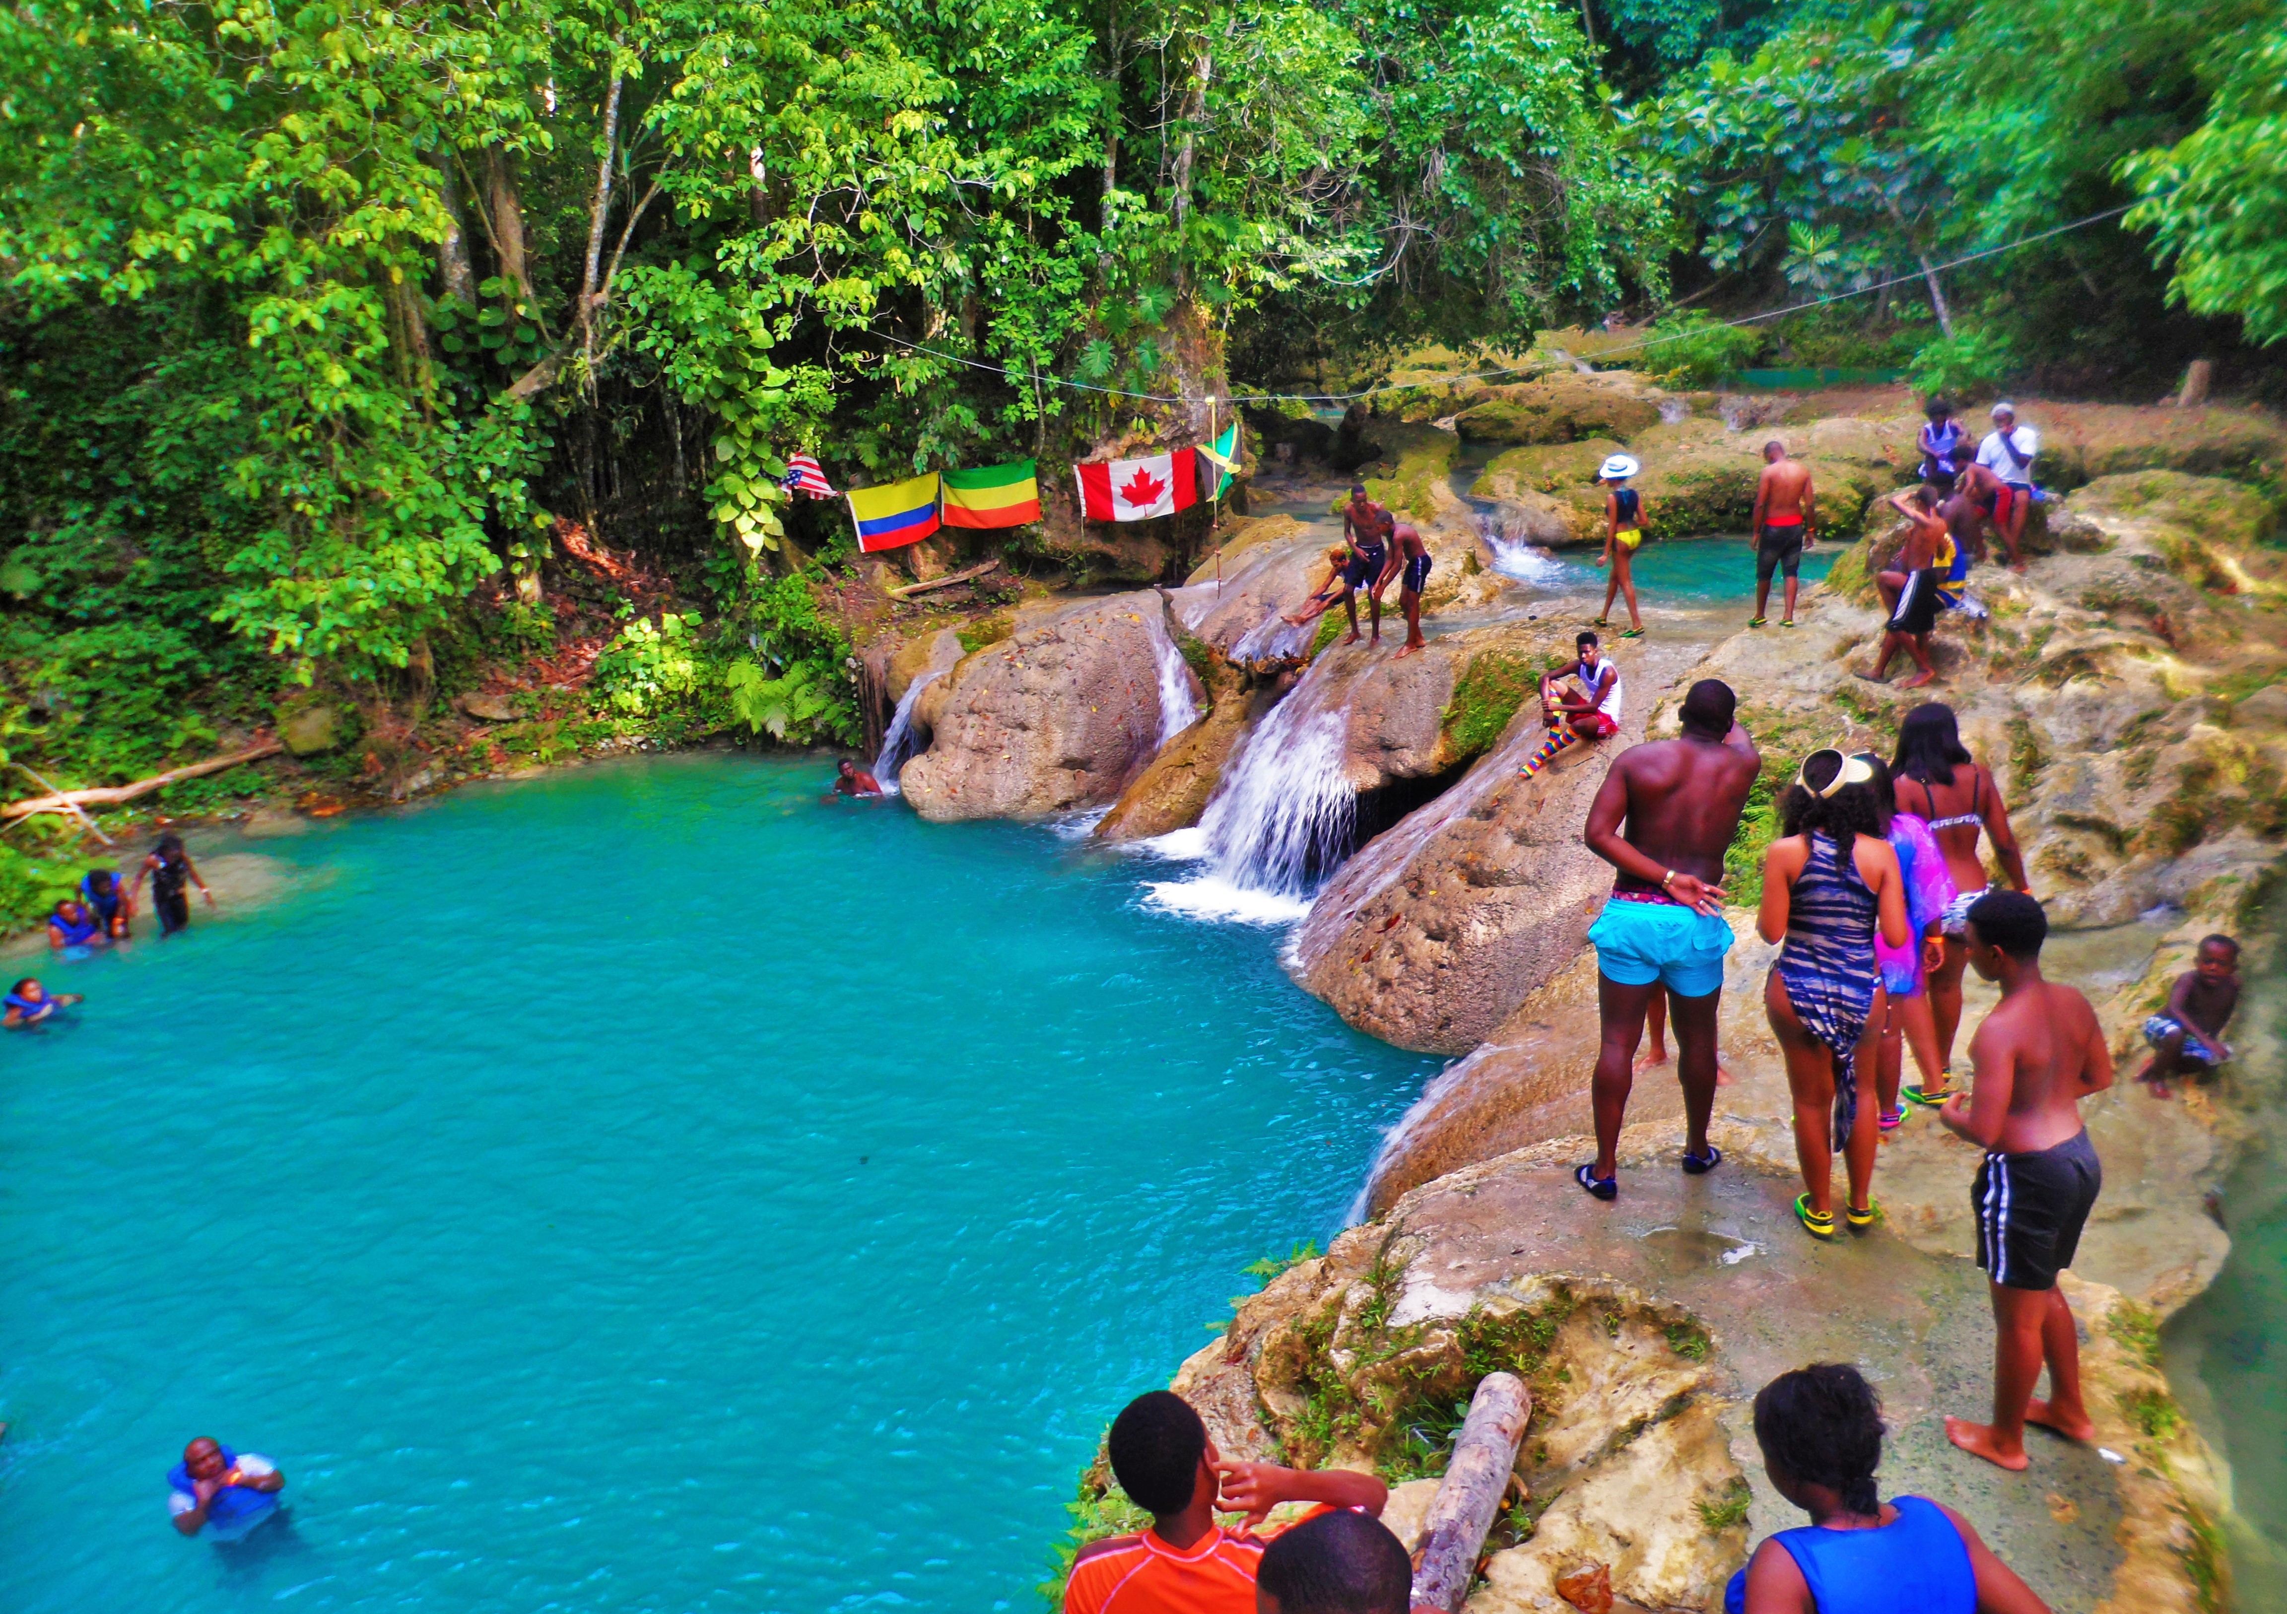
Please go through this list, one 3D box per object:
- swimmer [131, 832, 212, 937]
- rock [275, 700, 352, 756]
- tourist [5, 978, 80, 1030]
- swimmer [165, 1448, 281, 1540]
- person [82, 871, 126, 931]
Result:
[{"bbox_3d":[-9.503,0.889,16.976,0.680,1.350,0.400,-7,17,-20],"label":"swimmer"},{"bbox_3d":[-10.484,-1.004,21.700,0.900,0.680,0.700,-9,17,-26],"label":"rock"},{"bbox_3d":[-9.369,1.697,14.634,0.650,0.500,0.450,-13,19,-36],"label":"tourist"},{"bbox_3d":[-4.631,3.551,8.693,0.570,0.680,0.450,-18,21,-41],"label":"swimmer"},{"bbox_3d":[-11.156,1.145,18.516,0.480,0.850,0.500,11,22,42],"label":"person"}]

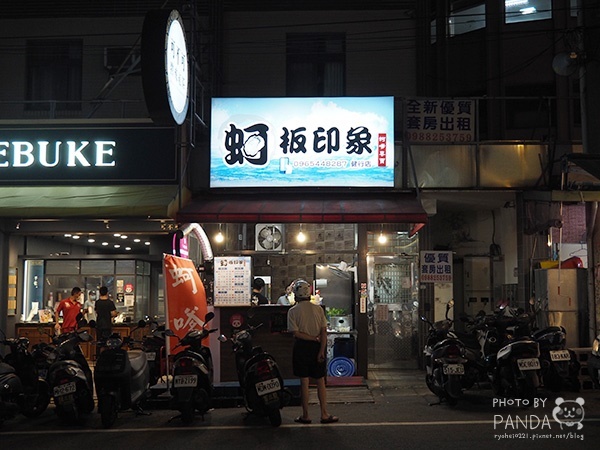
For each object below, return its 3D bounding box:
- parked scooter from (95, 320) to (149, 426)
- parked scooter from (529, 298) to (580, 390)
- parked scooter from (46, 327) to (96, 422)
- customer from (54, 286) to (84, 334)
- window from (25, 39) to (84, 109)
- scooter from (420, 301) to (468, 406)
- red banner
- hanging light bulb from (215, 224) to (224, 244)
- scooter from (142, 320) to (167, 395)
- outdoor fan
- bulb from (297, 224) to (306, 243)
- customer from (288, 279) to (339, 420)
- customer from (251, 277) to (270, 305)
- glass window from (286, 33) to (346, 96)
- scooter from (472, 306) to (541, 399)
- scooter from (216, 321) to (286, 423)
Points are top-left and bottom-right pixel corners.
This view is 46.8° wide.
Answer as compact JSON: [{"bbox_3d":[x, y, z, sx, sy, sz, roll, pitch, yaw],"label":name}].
[{"bbox_3d":[-2.175,1.793,8.701,0.700,1.150,1.800,0,-5,3],"label":"parked scooter"},{"bbox_3d":[3.646,1.848,10.479,0.720,1.150,1.830,0,-5,-5],"label":"parked scooter"},{"bbox_3d":[-2.729,1.766,8.512,0.700,1.150,1.800,1,-6,-9],"label":"parked scooter"},{"bbox_3d":[-4.272,1.960,12.771,0.520,1.630,0.360,3,-6,-32],"label":"customer"},{"bbox_3d":[-4.199,-2.577,11.859,0.958,1.259,0.120,0,-5,0],"label":"window"},{"bbox_3d":[1.949,1.827,9.519,0.720,1.220,1.850,0,-5,2],"label":"scooter"},{"bbox_3d":[-1.580,1.098,9.609,0.624,1.378,0.120,1,-5,-11],"label":"red banner"},{"bbox_3d":[-1.199,0.156,10.323,0.127,0.269,0.110,0,-5,0],"label":"hanging light bulb"},{"bbox_3d":[-2.420,2.001,11.222,0.700,1.120,1.800,0,-5,-6],"label":"scooter"},{"bbox_3d":[-0.481,0.197,10.931,0.430,0.430,0.200,0,-5,3],"label":"outdoor fan"},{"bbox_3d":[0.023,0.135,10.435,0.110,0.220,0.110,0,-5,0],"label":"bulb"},{"bbox_3d":[0.149,1.485,8.259,0.560,1.690,0.360,0,-5,3],"label":"customer"},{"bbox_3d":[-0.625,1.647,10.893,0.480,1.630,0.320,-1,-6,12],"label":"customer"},{"bbox_3d":[0.282,-2.673,11.867,1.027,1.278,0.120,0,-5,0],"label":"glass window"},{"bbox_3d":[2.762,1.857,9.458,0.700,1.150,1.800,1,-6,-9],"label":"scooter"},{"bbox_3d":[-0.514,1.746,8.201,0.700,1.130,1.800,1,-6,-14],"label":"scooter"}]

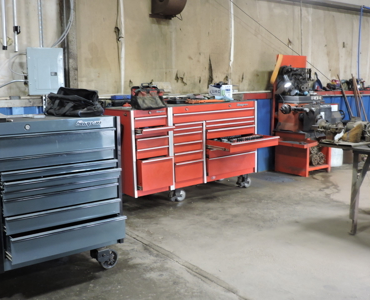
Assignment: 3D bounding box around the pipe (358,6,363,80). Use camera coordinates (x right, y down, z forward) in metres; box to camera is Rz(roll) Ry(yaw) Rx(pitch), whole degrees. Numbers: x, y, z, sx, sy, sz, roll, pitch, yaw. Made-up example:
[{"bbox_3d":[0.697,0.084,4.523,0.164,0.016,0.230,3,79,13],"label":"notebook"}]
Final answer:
[{"bbox_3d":[3.150,-1.898,8.281,0.035,1.292,0.035,-4,8,-39],"label":"pipe"}]

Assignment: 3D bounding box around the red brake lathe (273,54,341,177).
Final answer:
[{"bbox_3d":[1.858,-0.542,6.912,0.870,1.730,0.730,-8,11,-38],"label":"red brake lathe"}]

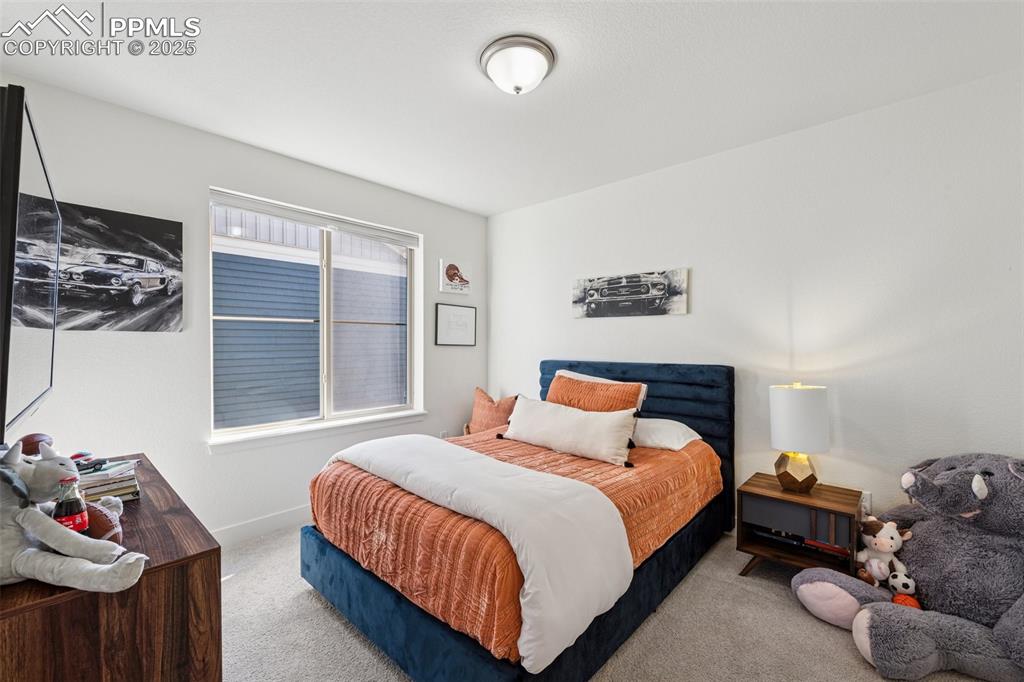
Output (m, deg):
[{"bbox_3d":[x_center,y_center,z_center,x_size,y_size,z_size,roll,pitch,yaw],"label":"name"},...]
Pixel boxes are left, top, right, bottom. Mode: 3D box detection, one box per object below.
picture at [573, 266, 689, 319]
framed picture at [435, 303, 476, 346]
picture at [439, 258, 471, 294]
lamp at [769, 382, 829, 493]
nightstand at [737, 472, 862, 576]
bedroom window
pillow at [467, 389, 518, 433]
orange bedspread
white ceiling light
[{"bbox_3d":[0.840,-0.334,3.148,0.908,0.305,0.030,0,0,42],"label":"picture"},{"bbox_3d":[-0.498,-0.136,3.833,0.025,0.367,0.461,0,0,42],"label":"framed picture"},{"bbox_3d":[-0.500,-0.570,3.829,0.030,0.281,0.335,0,0,42],"label":"picture"},{"bbox_3d":[1.513,0.507,2.261,0.260,0.560,0.260,0,0,42],"label":"lamp"},{"bbox_3d":[1.509,1.008,2.239,0.489,0.443,0.401,0,0,42],"label":"nightstand"},{"bbox_3d":[-1.297,-0.162,3.071,0.130,1.465,1.499,0,0,42],"label":"bedroom window"},{"bbox_3d":[-0.127,0.620,3.617,0.450,0.430,0.150,0,-15,42],"label":"pillow"},{"bbox_3d":[0.125,0.759,2.363,1.400,0.395,1.855,0,0,42],"label":"orange bedspread"},{"bbox_3d":[0.025,-1.134,1.815,0.320,0.160,0.320,0,0,0],"label":"white ceiling light"}]

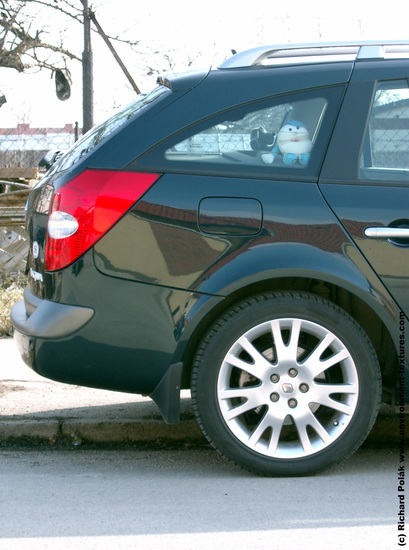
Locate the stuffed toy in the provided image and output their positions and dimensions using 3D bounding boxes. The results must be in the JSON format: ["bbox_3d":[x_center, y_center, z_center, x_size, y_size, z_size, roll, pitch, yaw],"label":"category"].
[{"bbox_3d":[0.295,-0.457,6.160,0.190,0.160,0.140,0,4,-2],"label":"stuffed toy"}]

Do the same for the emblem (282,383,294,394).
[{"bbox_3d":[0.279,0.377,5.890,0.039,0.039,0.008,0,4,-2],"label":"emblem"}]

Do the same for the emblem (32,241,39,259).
[{"bbox_3d":[-0.582,-0.088,6.120,0.006,0.062,0.080,-1,4,-19],"label":"emblem"}]

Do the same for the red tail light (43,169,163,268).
[{"bbox_3d":[-0.342,-0.180,5.920,0.390,0.340,0.180,0,4,-3],"label":"red tail light"}]

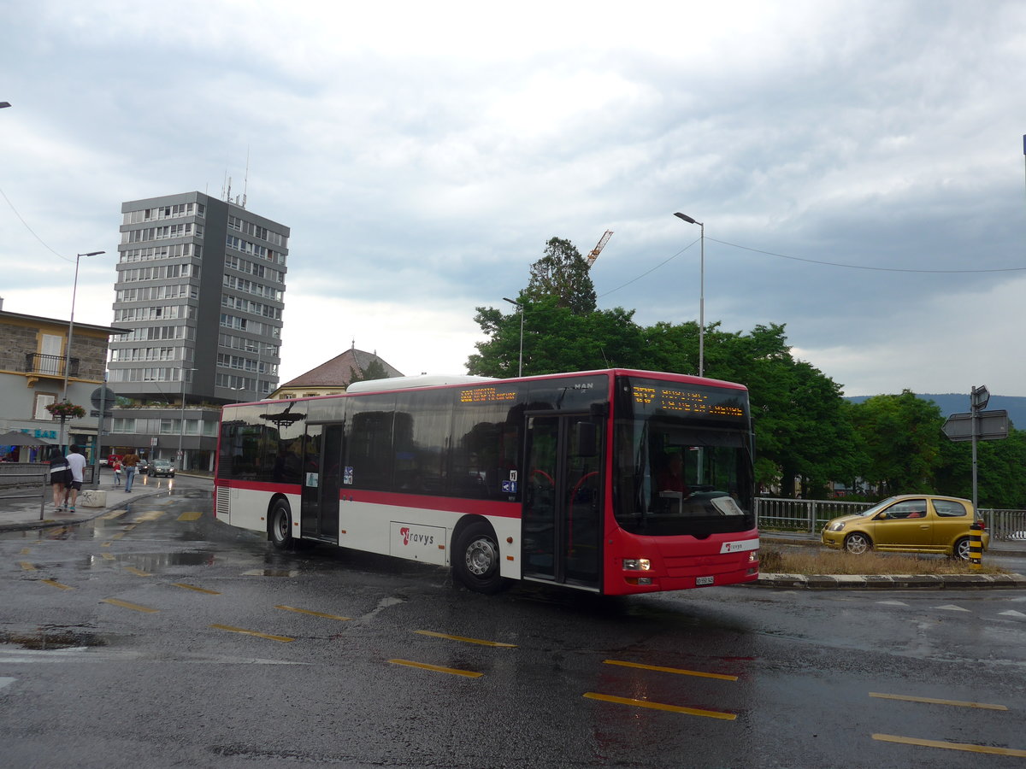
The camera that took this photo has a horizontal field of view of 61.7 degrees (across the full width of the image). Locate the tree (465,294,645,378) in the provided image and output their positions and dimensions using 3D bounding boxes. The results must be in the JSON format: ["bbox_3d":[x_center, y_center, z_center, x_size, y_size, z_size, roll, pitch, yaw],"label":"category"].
[{"bbox_3d":[1.908,0.831,43.461,9.200,10.784,9.000,2,-6,3],"label":"tree"}]

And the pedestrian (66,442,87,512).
[{"bbox_3d":[-11.232,2.423,22.188,0.560,1.760,0.480,3,-6,-12],"label":"pedestrian"}]

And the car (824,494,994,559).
[{"bbox_3d":[8.920,3.265,19.950,3.615,1.500,1.660,1,-6,8],"label":"car"}]

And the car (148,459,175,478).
[{"bbox_3d":[-29.103,6.819,70.594,1.750,1.500,4.200,6,-7,-30],"label":"car"}]

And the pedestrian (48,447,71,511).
[{"bbox_3d":[-11.641,2.460,22.182,0.580,1.640,0.500,3,-6,-12],"label":"pedestrian"}]

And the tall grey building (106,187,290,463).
[{"bbox_3d":[-49.748,-7.160,136.431,15.995,40.201,19.952,0,-6,27],"label":"tall grey building"}]

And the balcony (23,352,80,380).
[{"bbox_3d":[-24.246,-0.863,45.203,1.086,1.217,2.234,-2,-7,38],"label":"balcony"}]

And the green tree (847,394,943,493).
[{"bbox_3d":[25.601,4.591,57.599,7.200,8.017,7.000,0,-6,24],"label":"green tree"}]

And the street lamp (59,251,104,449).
[{"bbox_3d":[-15.426,-0.505,30.520,1.150,8.500,0.300,1,-6,9],"label":"street lamp"}]

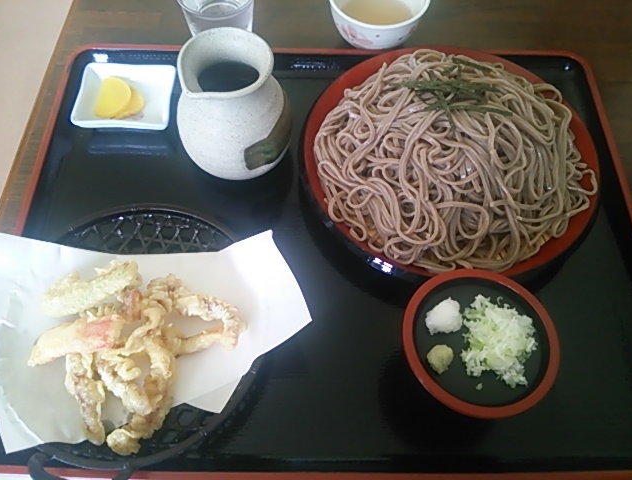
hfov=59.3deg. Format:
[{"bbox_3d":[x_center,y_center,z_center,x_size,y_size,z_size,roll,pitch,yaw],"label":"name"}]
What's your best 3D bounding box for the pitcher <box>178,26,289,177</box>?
[{"bbox_3d":[-0.061,-0.097,0.424,0.084,0.104,0.086,0,61,0],"label":"pitcher"}]

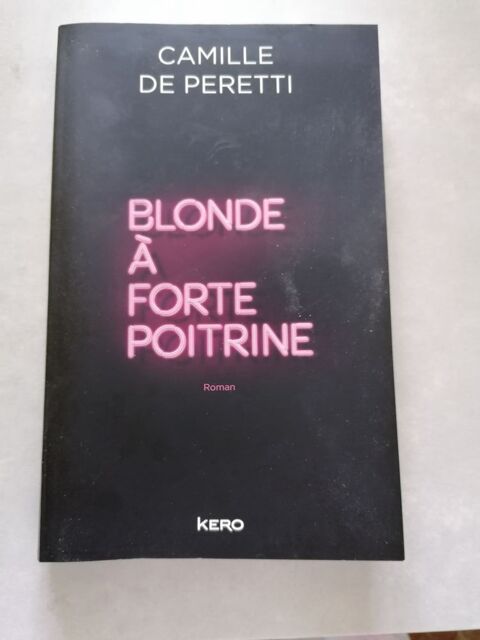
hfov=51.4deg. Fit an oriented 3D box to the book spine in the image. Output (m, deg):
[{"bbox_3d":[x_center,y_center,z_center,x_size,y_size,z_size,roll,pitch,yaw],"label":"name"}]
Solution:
[{"bbox_3d":[-0.071,-0.017,0.207,0.010,0.018,0.217,0,83,0],"label":"book spine"}]

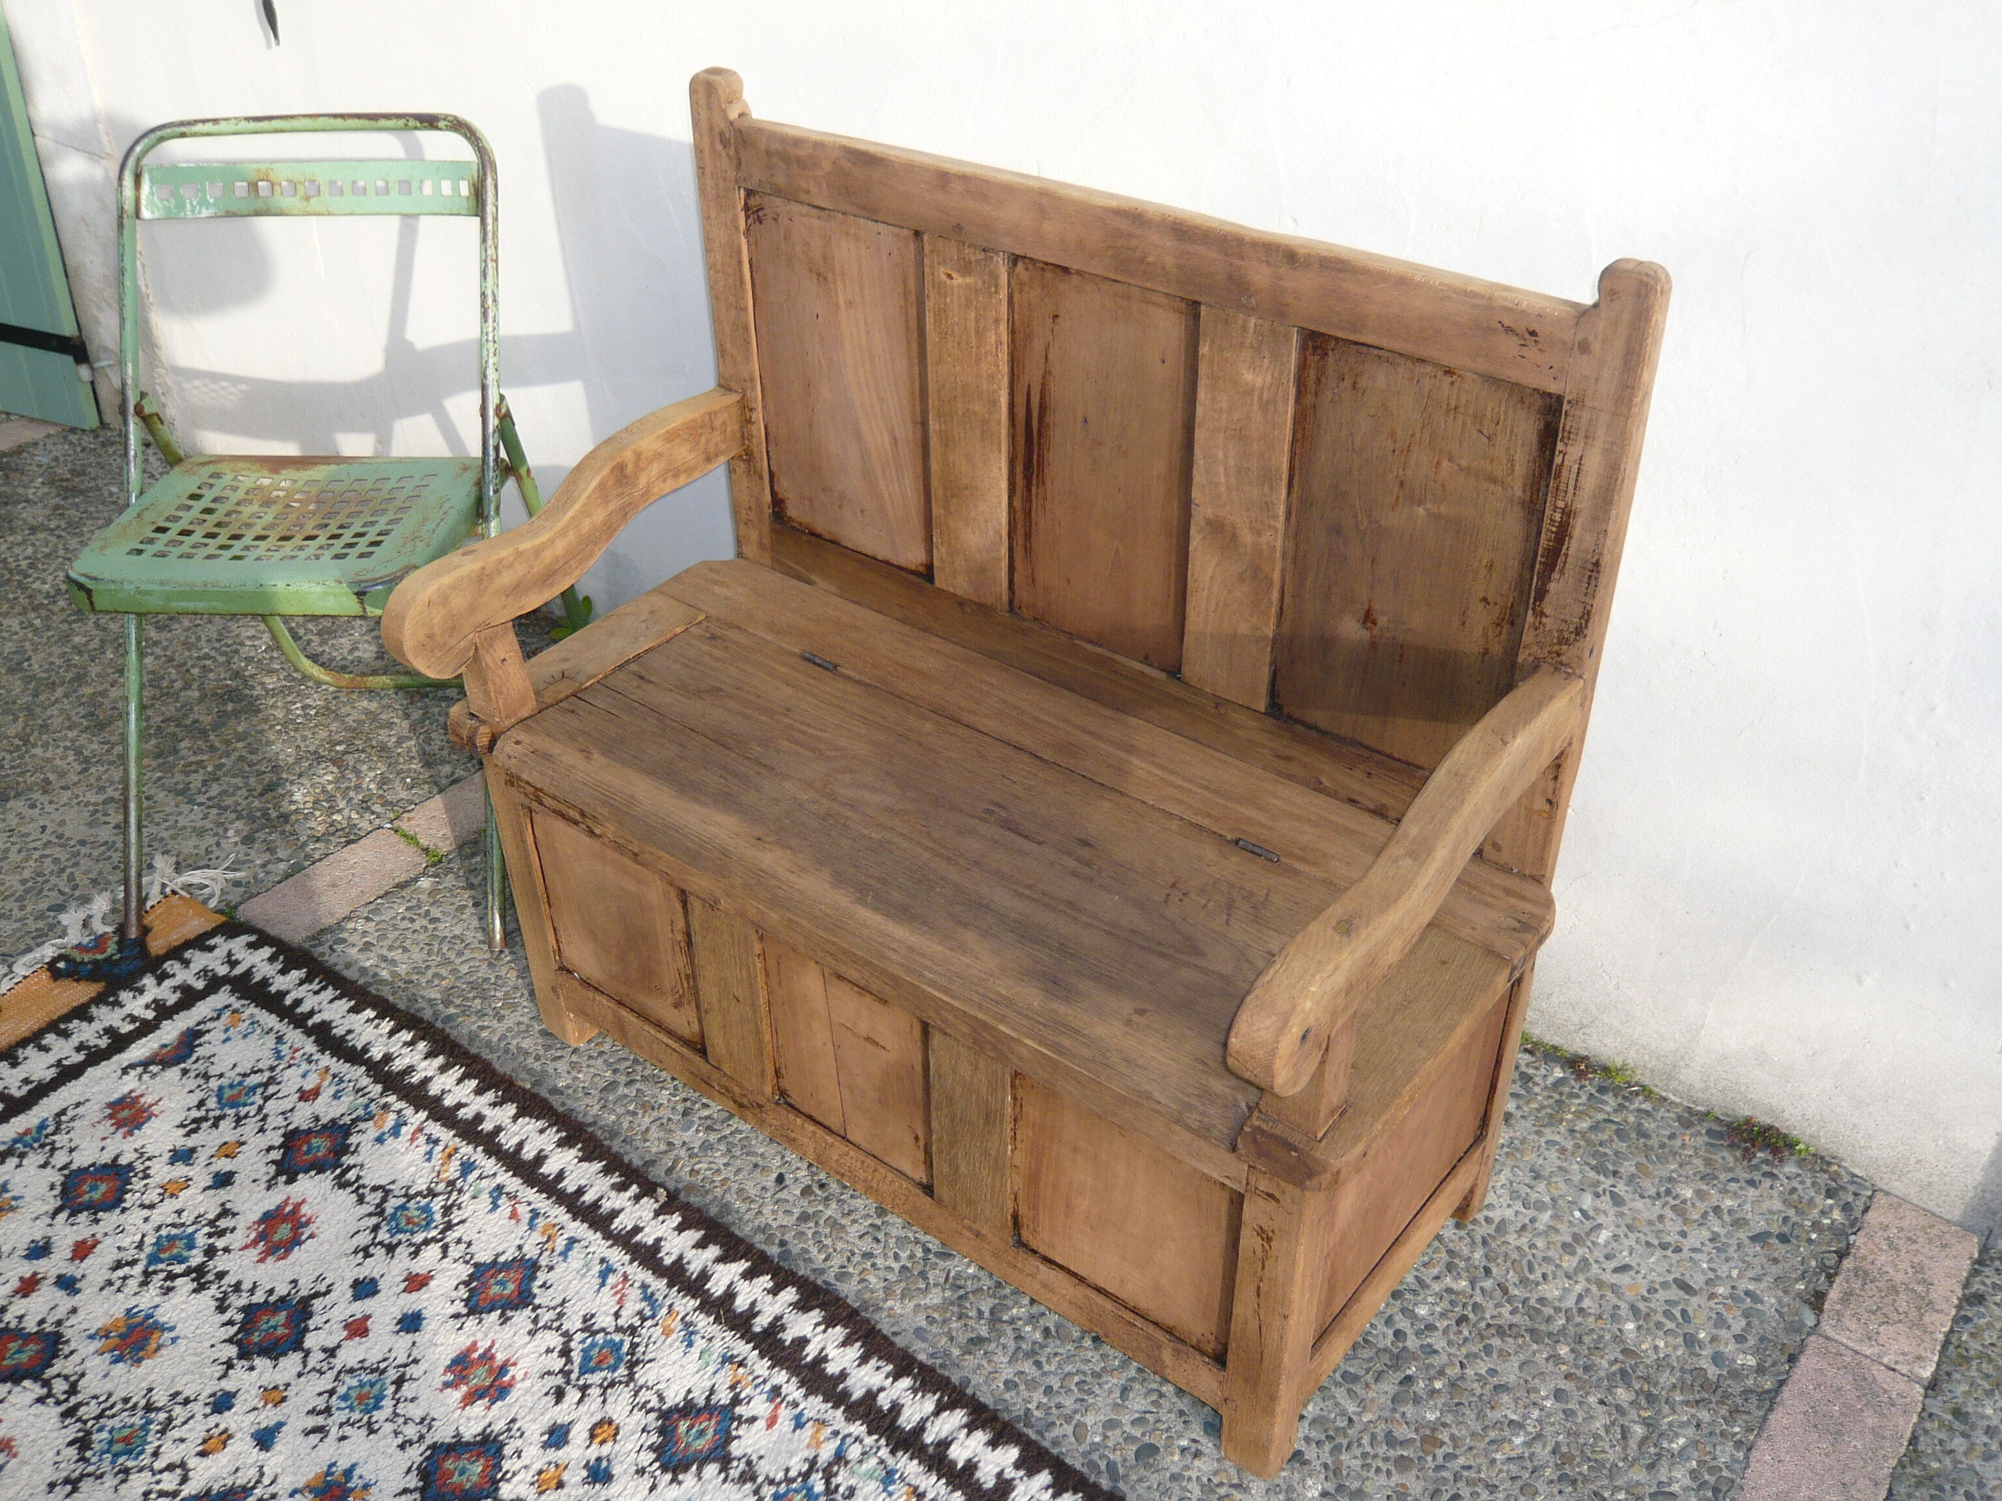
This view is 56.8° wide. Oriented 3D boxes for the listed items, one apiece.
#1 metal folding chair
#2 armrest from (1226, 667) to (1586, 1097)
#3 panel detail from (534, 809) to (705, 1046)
[{"bbox_3d":[-0.829,-0.279,2.253,0.461,0.850,0.592,1,34,3],"label":"metal folding chair"},{"bbox_3d":[0.313,0.089,1.427,0.059,0.147,0.461,23,41,31],"label":"armrest"},{"bbox_3d":[-0.387,0.184,1.907,0.228,0.218,0.020,23,41,31],"label":"panel detail"}]

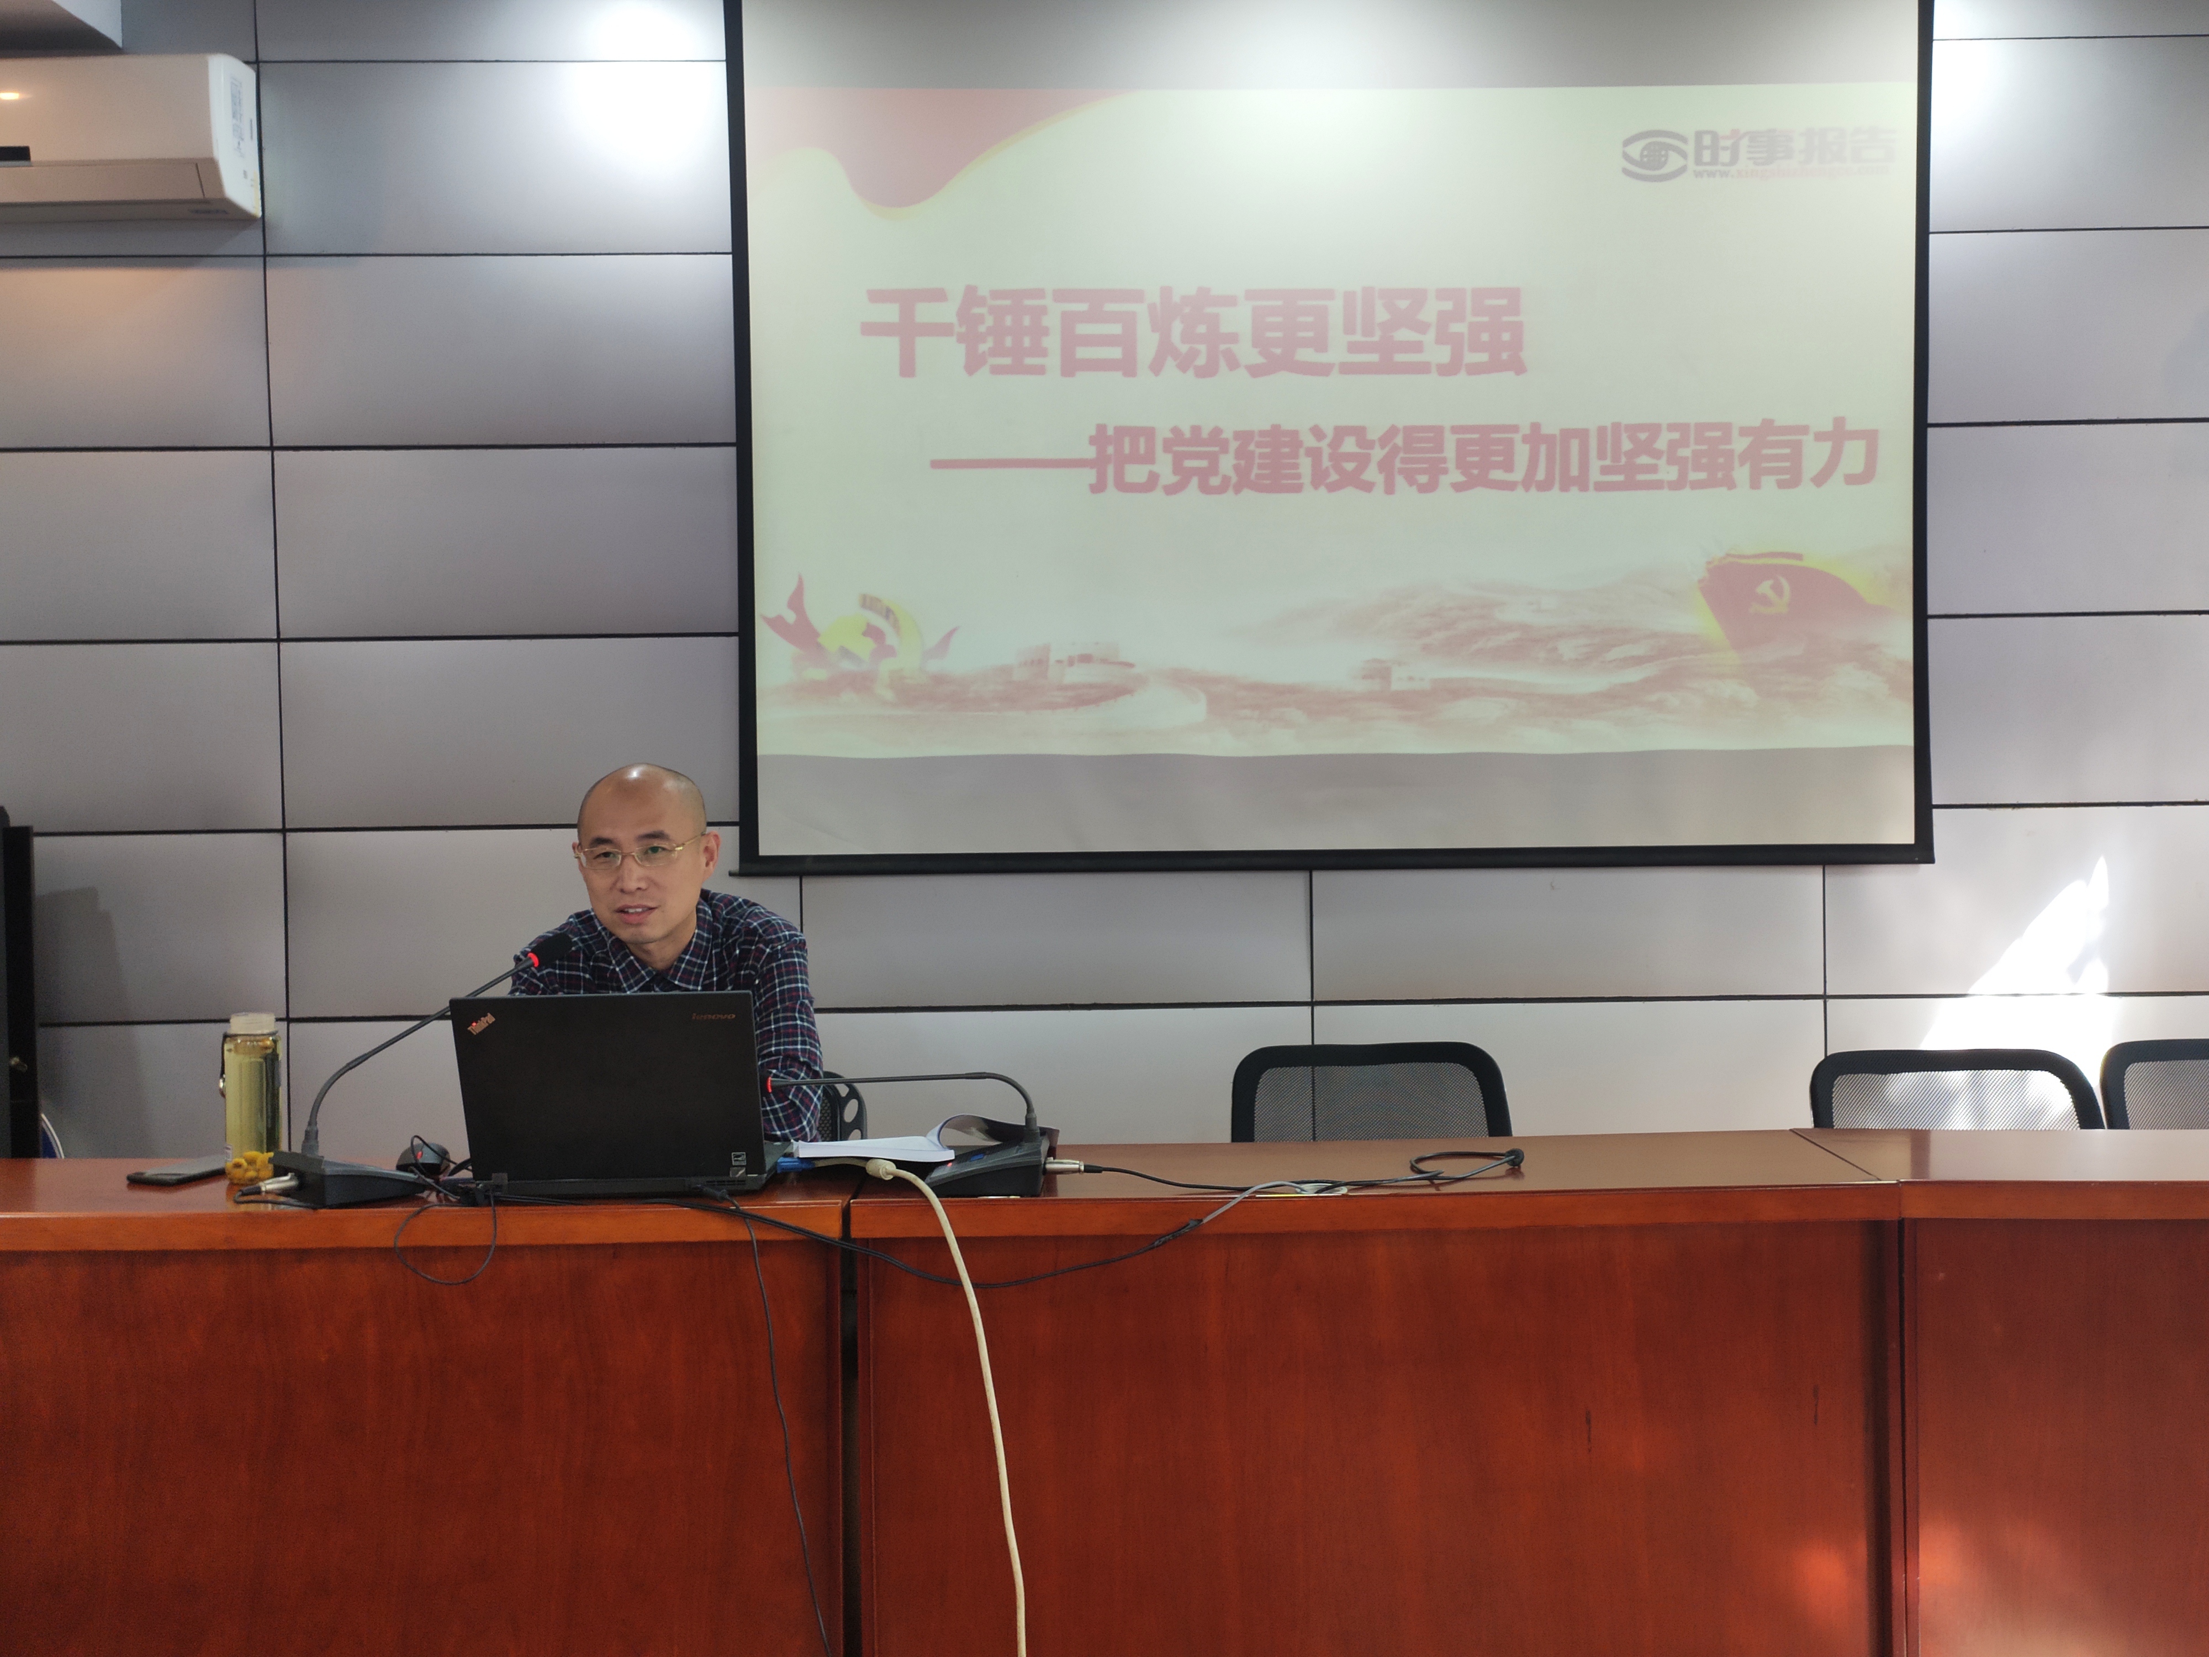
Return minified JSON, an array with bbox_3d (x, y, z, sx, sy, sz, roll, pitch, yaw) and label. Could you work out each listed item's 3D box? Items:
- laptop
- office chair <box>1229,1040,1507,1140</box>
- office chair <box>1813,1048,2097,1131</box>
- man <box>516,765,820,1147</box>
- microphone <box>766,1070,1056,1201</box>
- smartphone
[{"bbox_3d":[-0.561,0.301,1.936,0.340,0.243,0.280,-1,1,1],"label":"laptop"},{"bbox_3d":[0.442,0.751,2.281,0.500,0.821,0.540,-1,1,-4],"label":"office chair"},{"bbox_3d":[1.289,0.743,2.150,0.500,0.820,0.540,-1,1,-2],"label":"office chair"},{"bbox_3d":[-0.620,0.541,2.280,0.490,1.267,0.700,-1,1,-2],"label":"man"},{"bbox_3d":[-0.259,0.350,1.927,0.420,0.138,0.120,0,1,15],"label":"microphone"},{"bbox_3d":[-1.117,0.425,1.984,0.076,0.009,0.150,0,1,26],"label":"smartphone"}]

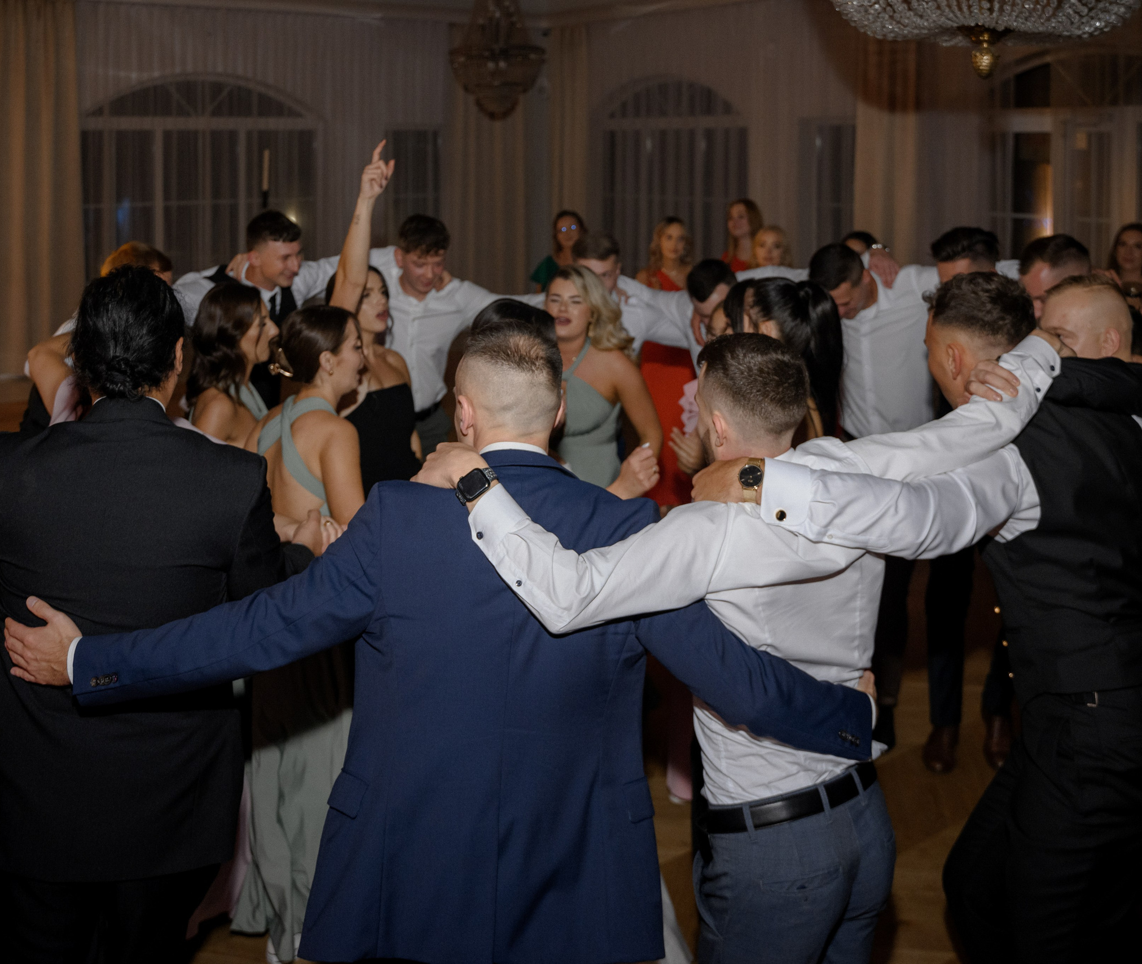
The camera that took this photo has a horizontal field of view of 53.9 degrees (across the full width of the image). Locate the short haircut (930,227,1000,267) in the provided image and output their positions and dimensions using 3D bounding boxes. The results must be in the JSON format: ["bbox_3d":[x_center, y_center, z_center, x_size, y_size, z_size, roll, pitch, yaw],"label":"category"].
[{"bbox_3d":[1.246,-0.733,3.550,0.220,0.150,0.175,-27,27,-37],"label":"short haircut"}]

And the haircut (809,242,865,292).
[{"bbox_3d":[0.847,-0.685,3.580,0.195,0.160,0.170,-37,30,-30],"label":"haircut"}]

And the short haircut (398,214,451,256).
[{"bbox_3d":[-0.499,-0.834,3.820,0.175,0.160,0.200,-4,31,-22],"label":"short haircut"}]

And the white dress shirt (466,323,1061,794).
[{"bbox_3d":[0.390,0.140,1.960,1.280,0.800,0.400,-7,15,-25],"label":"white dress shirt"}]

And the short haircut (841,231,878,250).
[{"bbox_3d":[1.350,-1.094,5.200,0.170,0.170,0.190,7,15,26],"label":"short haircut"}]

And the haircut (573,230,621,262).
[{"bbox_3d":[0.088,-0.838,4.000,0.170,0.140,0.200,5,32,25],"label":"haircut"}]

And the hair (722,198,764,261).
[{"bbox_3d":[0.934,-1.363,6.100,0.210,0.350,0.200,5,11,23],"label":"hair"}]

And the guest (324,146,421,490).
[{"bbox_3d":[-0.594,0.040,3.450,0.500,2.050,0.420,-10,17,-36],"label":"guest"}]

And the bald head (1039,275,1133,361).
[{"bbox_3d":[1.057,-0.327,2.300,0.200,0.215,0.165,-22,20,-25],"label":"bald head"}]

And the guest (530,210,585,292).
[{"bbox_3d":[-0.015,-0.591,6.100,0.480,1.700,0.320,-1,14,-3],"label":"guest"}]

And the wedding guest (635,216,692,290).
[{"bbox_3d":[0.501,-0.524,5.900,0.480,1.690,0.320,2,14,7],"label":"wedding guest"}]

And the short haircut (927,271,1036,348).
[{"bbox_3d":[0.730,-0.308,2.000,0.210,0.150,0.180,-1,7,44],"label":"short haircut"}]

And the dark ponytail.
[{"bbox_3d":[0.618,-0.332,3.100,0.260,0.440,0.190,3,14,12],"label":"dark ponytail"}]

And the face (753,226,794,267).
[{"bbox_3d":[1.043,-1.209,5.800,0.190,0.230,0.190,1,14,7],"label":"face"}]

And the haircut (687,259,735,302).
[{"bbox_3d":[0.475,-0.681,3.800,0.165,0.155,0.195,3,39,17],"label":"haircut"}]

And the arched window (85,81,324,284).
[{"bbox_3d":[-3.312,-2.460,10.100,2.100,2.400,0.150,-7,12,-32],"label":"arched window"}]

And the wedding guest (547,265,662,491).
[{"bbox_3d":[0.059,0.230,3.350,0.500,1.690,0.420,3,14,12],"label":"wedding guest"}]

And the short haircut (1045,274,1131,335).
[{"bbox_3d":[1.200,-0.403,2.600,0.200,0.155,0.165,-8,16,-30],"label":"short haircut"}]

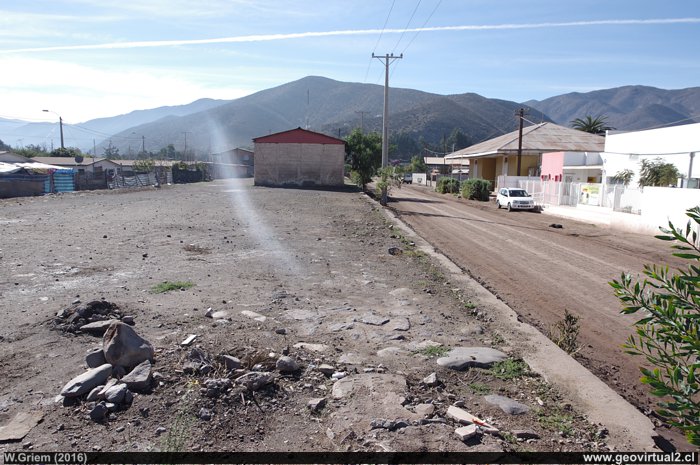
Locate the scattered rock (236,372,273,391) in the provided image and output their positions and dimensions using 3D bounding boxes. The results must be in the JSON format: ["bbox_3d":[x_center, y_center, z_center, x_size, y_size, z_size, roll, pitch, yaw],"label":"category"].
[{"bbox_3d":[-0.864,1.342,4.203,0.343,0.130,0.206,0,8,0],"label":"scattered rock"}]

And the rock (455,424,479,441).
[{"bbox_3d":[0.786,1.353,3.153,0.146,0.045,0.092,-5,9,-38],"label":"rock"}]

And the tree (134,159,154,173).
[{"bbox_3d":[-22.153,-6.325,50.031,2.400,3.180,2.200,1,7,-2],"label":"tree"}]

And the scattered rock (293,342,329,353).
[{"bbox_3d":[-0.364,1.068,4.333,0.330,0.050,0.150,1,7,-2],"label":"scattered rock"}]

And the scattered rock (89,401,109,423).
[{"bbox_3d":[-1.824,1.305,3.380,0.130,0.115,0.125,-4,8,-28],"label":"scattered rock"}]

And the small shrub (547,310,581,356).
[{"bbox_3d":[2.114,1.023,4.634,0.330,0.530,0.330,1,7,0],"label":"small shrub"}]

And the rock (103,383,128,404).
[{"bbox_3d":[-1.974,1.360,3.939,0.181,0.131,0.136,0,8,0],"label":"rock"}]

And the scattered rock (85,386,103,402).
[{"bbox_3d":[-2.157,1.369,3.952,0.126,0.110,0.113,0,8,0],"label":"scattered rock"}]

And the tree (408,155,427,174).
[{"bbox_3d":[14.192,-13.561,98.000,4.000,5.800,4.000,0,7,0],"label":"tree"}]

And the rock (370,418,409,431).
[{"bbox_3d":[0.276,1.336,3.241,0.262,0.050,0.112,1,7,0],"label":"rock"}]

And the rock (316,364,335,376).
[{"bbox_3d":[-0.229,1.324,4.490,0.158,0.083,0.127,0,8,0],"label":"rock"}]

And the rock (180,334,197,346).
[{"bbox_3d":[-1.825,1.227,5.286,0.094,0.045,0.209,7,11,39],"label":"rock"}]

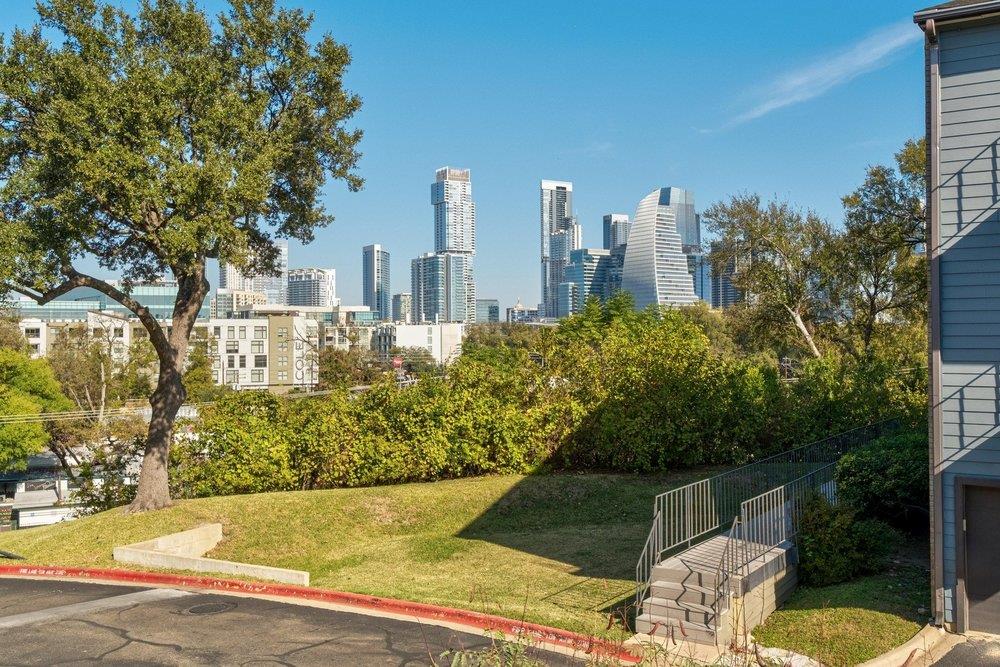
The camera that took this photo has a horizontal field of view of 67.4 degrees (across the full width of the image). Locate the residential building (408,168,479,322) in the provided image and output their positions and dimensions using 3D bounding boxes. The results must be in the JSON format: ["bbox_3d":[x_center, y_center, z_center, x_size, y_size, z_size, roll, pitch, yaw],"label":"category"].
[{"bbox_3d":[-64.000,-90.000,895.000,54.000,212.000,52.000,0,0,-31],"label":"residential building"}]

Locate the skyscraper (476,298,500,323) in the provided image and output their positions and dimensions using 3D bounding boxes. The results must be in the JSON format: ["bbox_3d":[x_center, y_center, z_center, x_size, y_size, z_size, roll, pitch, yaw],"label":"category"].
[{"bbox_3d":[-18.000,-20.000,1060.000,33.000,54.000,29.000,0,0,-30],"label":"skyscraper"}]

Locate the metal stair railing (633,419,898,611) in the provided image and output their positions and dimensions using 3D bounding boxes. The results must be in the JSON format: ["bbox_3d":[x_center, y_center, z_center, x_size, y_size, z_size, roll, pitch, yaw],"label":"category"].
[{"bbox_3d":[7.100,3.150,15.700,1.350,1.700,14.600,-1,0,41],"label":"metal stair railing"}]

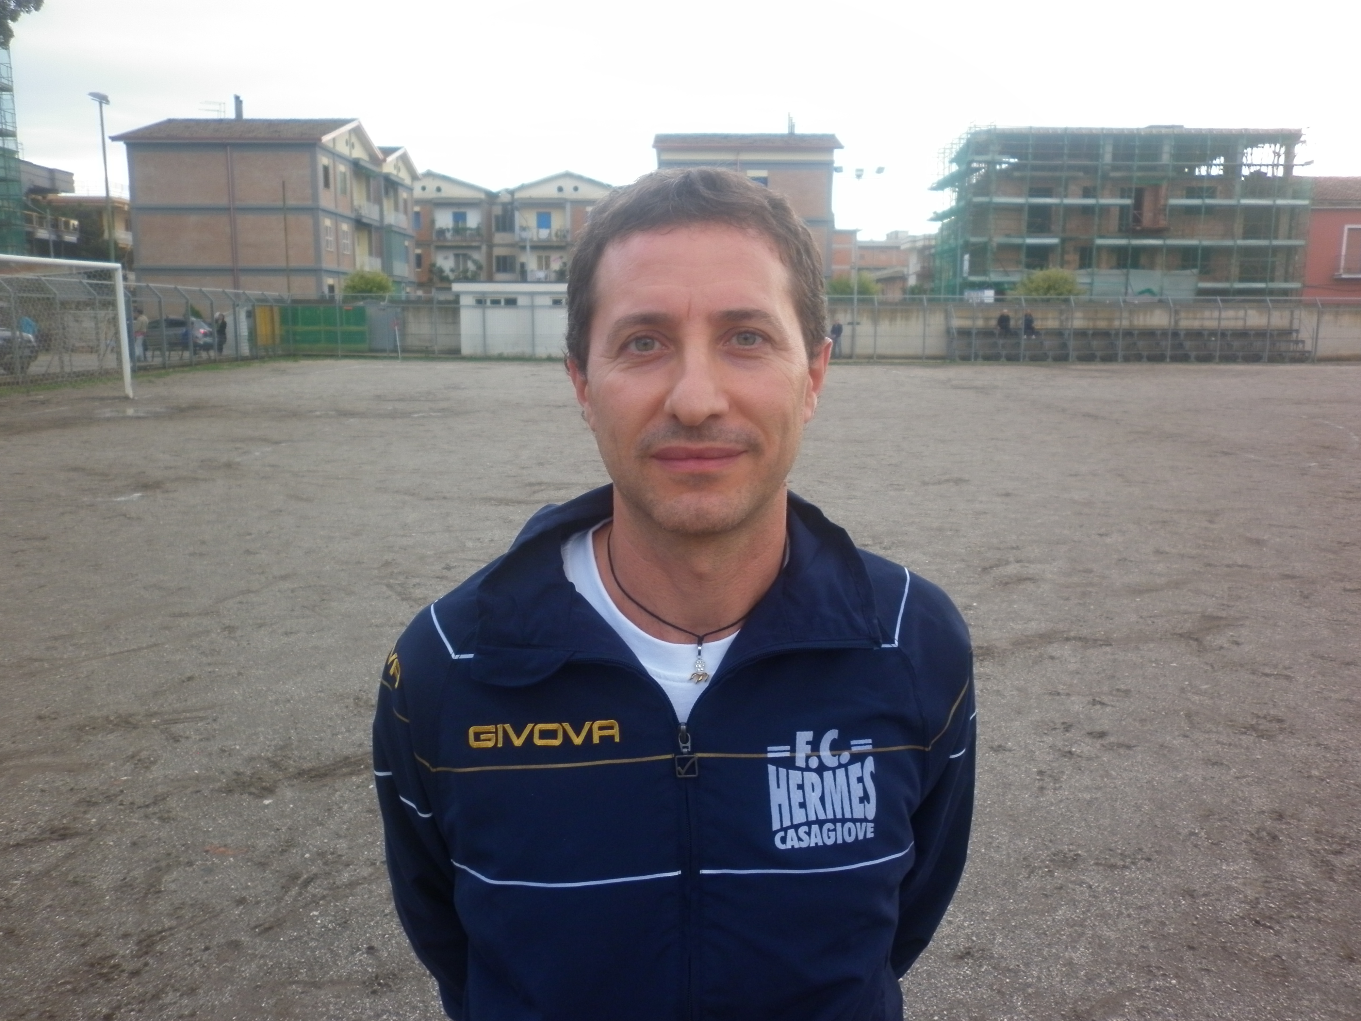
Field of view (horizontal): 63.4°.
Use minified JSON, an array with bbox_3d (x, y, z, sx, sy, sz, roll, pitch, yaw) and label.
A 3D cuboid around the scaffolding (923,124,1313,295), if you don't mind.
[{"bbox_3d":[22.748,-13.842,59.330,17.300,11.300,9.500,0,9,0],"label":"scaffolding"}]

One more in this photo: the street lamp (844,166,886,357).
[{"bbox_3d":[8.089,-11.100,49.857,2.100,8.550,0.600,0,9,0],"label":"street lamp"}]

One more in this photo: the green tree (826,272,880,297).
[{"bbox_3d":[8.433,-9.500,54.172,3.000,4.100,2.900,0,9,0],"label":"green tree"}]

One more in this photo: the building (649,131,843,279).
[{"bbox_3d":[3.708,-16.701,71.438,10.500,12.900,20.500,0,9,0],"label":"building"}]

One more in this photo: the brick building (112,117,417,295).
[{"bbox_3d":[-24.293,-16.511,68.749,11.100,13.200,21.000,1,9,2],"label":"brick building"}]

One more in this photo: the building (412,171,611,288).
[{"bbox_3d":[-14.231,-19.870,89.473,21.800,13.200,11.200,0,9,0],"label":"building"}]

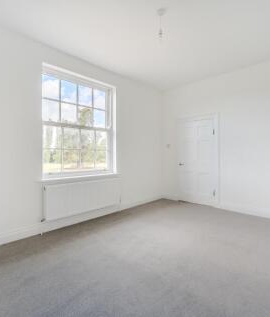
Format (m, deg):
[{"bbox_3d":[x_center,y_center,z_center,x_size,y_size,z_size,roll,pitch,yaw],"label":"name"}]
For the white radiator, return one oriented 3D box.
[{"bbox_3d":[-0.813,0.636,3.215,0.106,0.507,1.409,1,2,44],"label":"white radiator"}]

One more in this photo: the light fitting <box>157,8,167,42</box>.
[{"bbox_3d":[0.300,-1.515,2.135,0.105,0.364,0.105,0,1,0],"label":"light fitting"}]

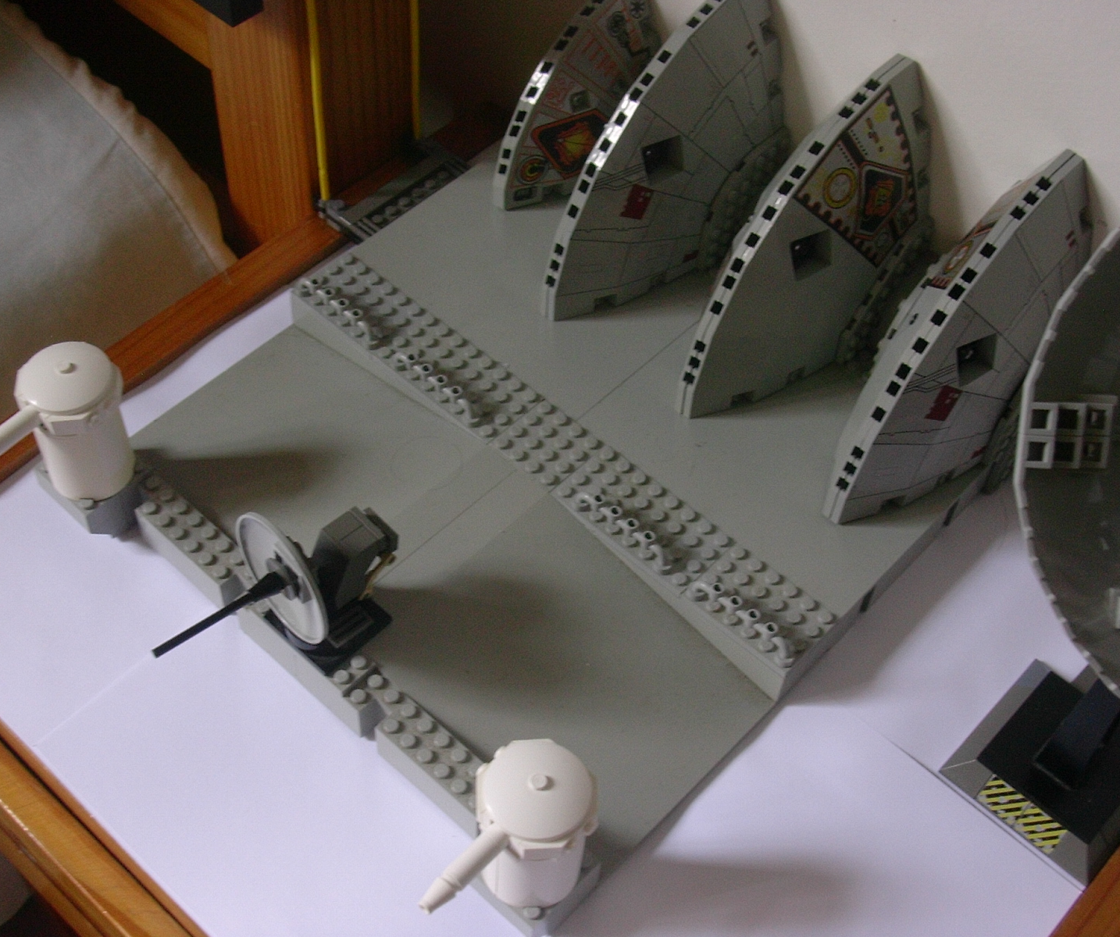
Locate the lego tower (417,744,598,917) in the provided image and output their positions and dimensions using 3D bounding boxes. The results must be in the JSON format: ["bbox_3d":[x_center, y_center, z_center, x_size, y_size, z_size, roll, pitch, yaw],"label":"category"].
[{"bbox_3d":[-0.017,0.117,0.489,0.036,0.061,0.063,38,60,23],"label":"lego tower"}]

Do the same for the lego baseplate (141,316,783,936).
[{"bbox_3d":[-0.058,0.042,0.592,0.256,0.021,0.126,38,61,23],"label":"lego baseplate"}]

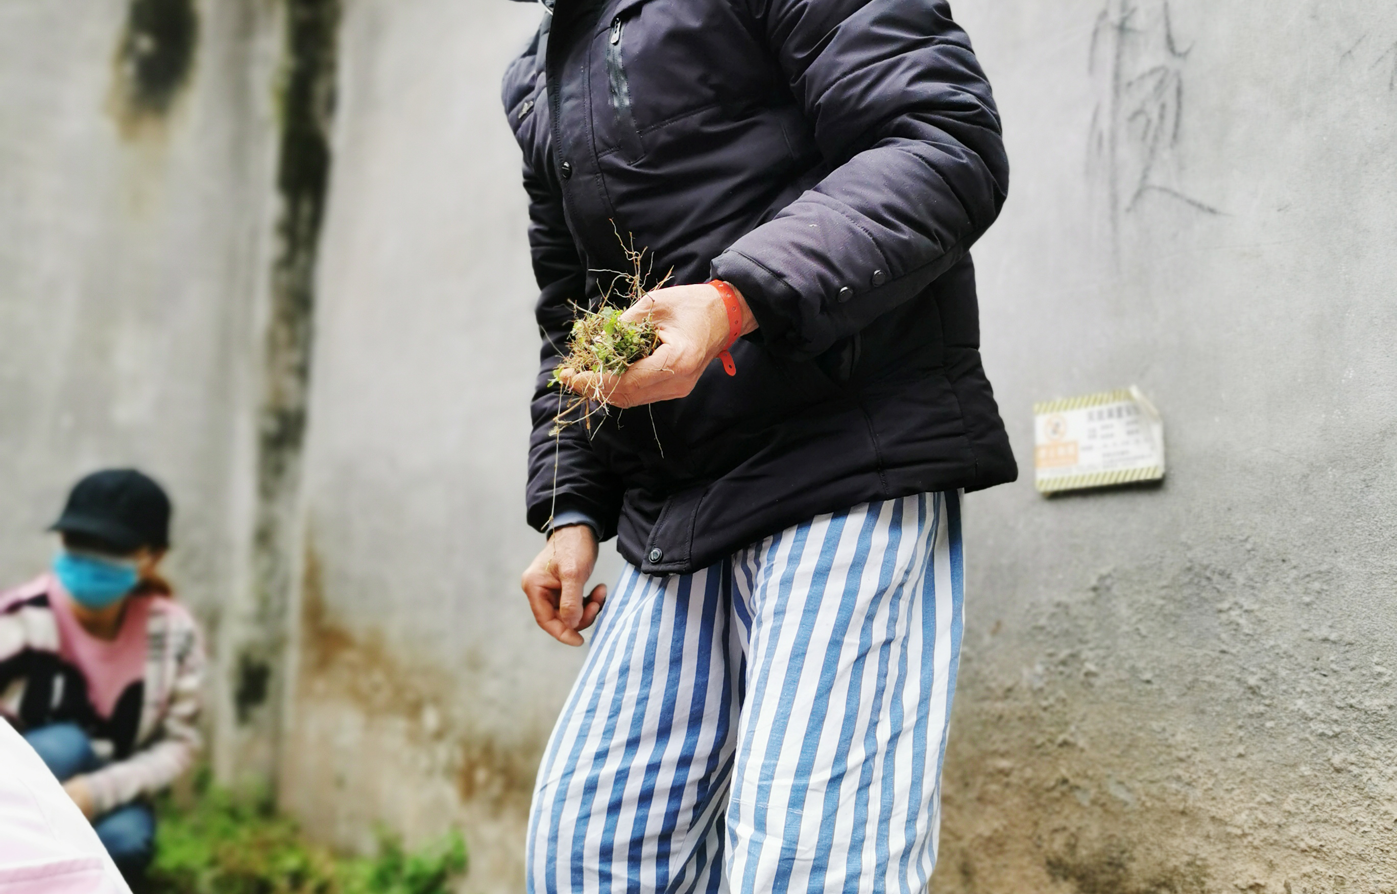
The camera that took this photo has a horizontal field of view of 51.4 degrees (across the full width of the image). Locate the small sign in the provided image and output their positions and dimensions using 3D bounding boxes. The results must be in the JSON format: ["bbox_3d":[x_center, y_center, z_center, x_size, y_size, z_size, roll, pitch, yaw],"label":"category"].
[{"bbox_3d":[0.521,-0.008,1.886,0.018,0.121,0.192,10,-12,-38],"label":"small sign"}]

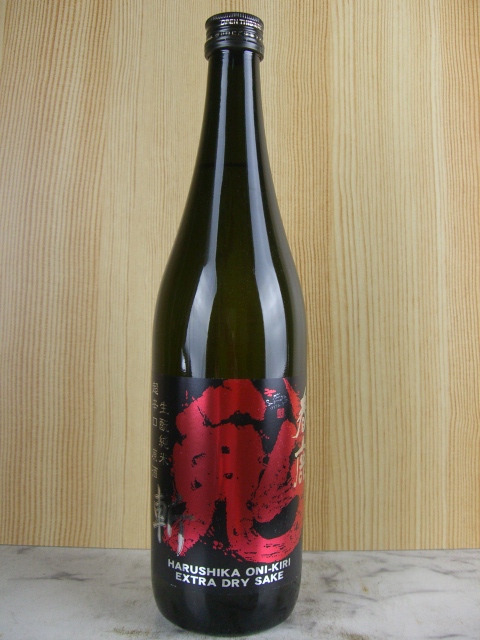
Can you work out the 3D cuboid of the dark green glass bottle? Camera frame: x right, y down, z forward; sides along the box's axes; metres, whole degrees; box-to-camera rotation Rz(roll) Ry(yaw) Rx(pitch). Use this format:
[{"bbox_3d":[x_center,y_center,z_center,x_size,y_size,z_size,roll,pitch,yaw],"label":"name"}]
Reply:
[{"bbox_3d":[-0.005,-0.001,0.352,0.077,0.294,0.077,1,0,0],"label":"dark green glass bottle"}]

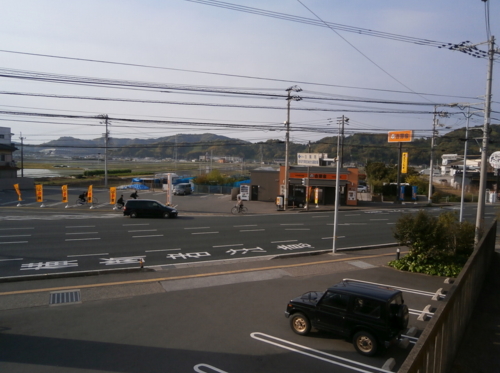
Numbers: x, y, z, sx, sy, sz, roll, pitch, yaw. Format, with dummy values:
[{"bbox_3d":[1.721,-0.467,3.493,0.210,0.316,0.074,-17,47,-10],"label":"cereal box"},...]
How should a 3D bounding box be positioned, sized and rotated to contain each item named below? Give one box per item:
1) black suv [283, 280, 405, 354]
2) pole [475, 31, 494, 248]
[{"bbox_3d":[2.897,3.851,11.524,3.400,1.680,1.440,4,5,35],"label":"black suv"},{"bbox_3d":[14.178,-2.470,22.903,0.380,13.050,0.380,0,4,-24],"label":"pole"}]

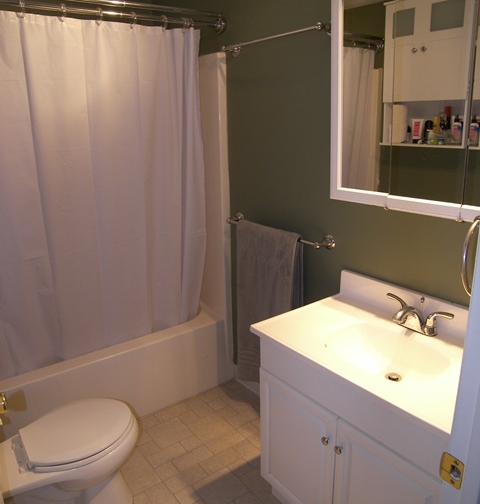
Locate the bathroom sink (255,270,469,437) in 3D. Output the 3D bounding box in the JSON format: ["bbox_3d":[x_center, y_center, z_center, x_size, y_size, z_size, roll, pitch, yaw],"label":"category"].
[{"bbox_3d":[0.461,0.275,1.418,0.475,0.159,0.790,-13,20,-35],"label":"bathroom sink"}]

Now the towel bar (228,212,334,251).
[{"bbox_3d":[0.159,-0.103,2.061,0.086,0.056,0.668,-13,20,-35],"label":"towel bar"}]

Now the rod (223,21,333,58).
[{"bbox_3d":[0.129,-0.890,1.851,0.083,0.052,0.620,-13,20,-35],"label":"rod"}]

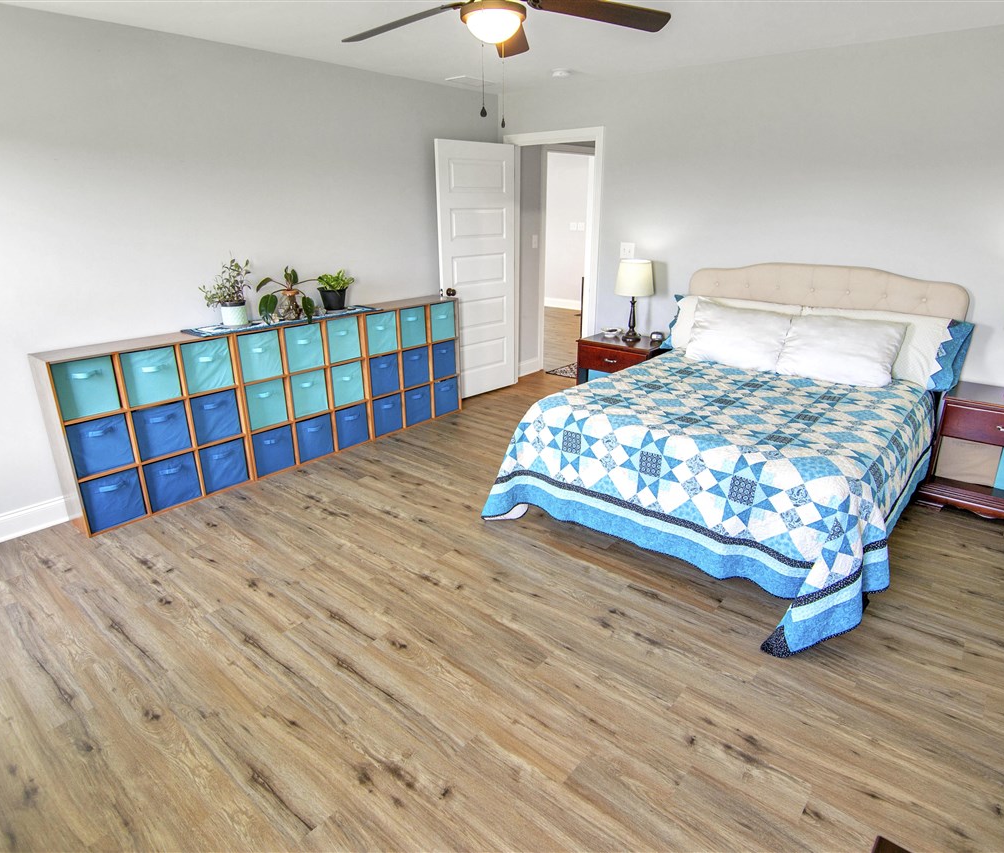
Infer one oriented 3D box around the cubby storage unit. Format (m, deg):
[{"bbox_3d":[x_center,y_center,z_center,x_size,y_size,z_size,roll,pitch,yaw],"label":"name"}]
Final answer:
[{"bbox_3d":[-1.396,-0.257,3.922,0.328,0.946,2.725,17,27,37],"label":"cubby storage unit"}]

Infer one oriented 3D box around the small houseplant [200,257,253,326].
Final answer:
[{"bbox_3d":[-1.678,-0.810,3.471,0.239,0.411,0.270,17,27,37],"label":"small houseplant"}]

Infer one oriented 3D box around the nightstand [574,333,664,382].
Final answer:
[{"bbox_3d":[0.955,-0.336,4.500,0.599,0.679,0.427,17,27,37],"label":"nightstand"}]

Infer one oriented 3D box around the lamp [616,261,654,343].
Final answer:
[{"bbox_3d":[1.017,-0.966,4.356,0.302,0.598,0.302,17,27,37],"label":"lamp"}]

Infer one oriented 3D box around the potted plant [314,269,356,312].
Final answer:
[{"bbox_3d":[-1.178,-0.943,3.995,0.208,0.281,0.229,17,27,37],"label":"potted plant"}]

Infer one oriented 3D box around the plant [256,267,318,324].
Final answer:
[{"bbox_3d":[-1.401,-0.849,3.710,0.281,0.333,0.333,17,27,37],"label":"plant"}]

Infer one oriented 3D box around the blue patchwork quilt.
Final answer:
[{"bbox_3d":[1.255,0.141,3.206,1.789,0.686,1.955,17,27,37],"label":"blue patchwork quilt"}]

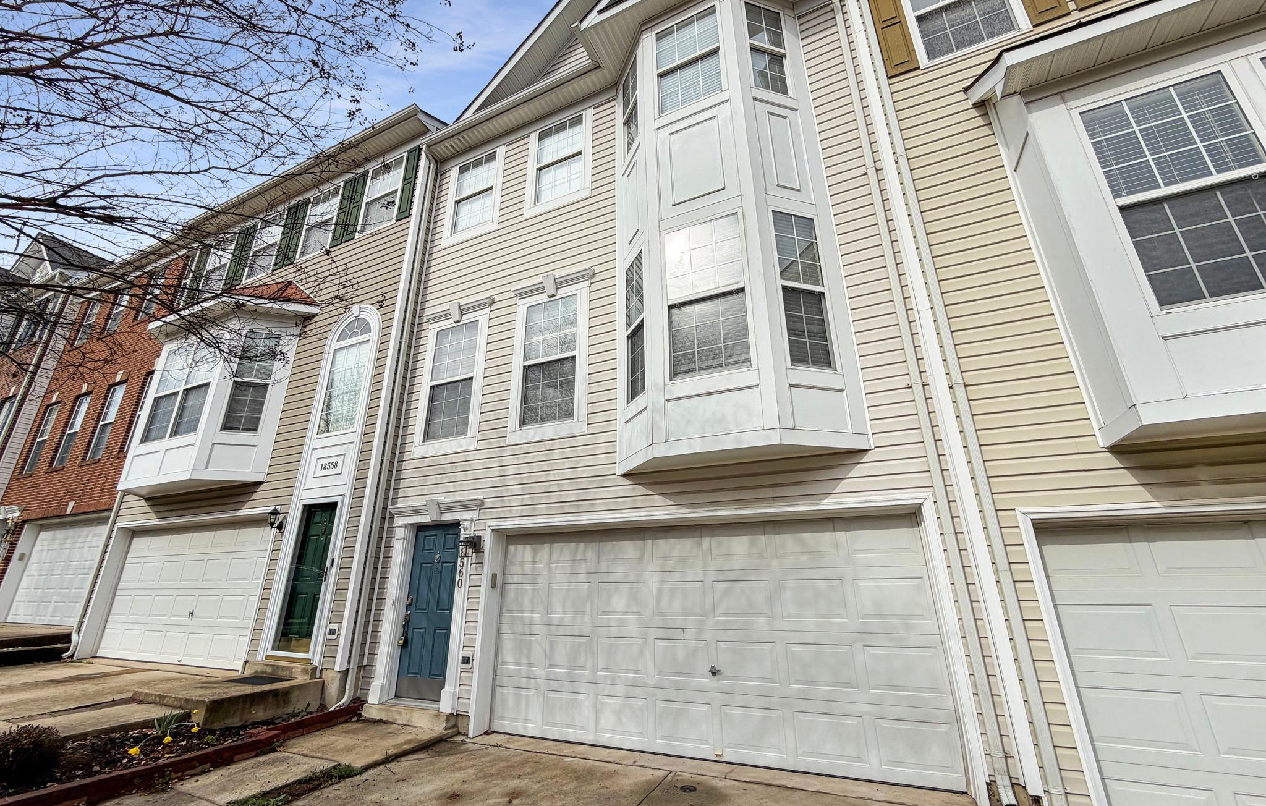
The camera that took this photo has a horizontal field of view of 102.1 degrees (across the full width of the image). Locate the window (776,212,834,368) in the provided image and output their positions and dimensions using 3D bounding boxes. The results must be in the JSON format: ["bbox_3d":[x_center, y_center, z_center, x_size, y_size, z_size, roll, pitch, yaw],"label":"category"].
[{"bbox_3d":[1.659,-1.140,5.018,0.483,1.712,0.080,6,-21,-19],"label":"window"}]

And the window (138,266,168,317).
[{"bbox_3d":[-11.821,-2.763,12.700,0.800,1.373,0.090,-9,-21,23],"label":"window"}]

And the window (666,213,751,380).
[{"bbox_3d":[0.738,-1.073,5.161,0.830,1.760,0.080,-9,-21,23],"label":"window"}]

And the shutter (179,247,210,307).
[{"bbox_3d":[-9.499,-2.789,11.129,0.360,1.500,0.050,-9,-22,23],"label":"shutter"}]

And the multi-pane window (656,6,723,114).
[{"bbox_3d":[0.665,-4.131,6.167,0.767,1.397,0.080,-9,-21,23],"label":"multi-pane window"}]

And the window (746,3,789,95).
[{"bbox_3d":[1.595,-4.245,6.153,0.530,1.430,0.080,5,-20,-17],"label":"window"}]

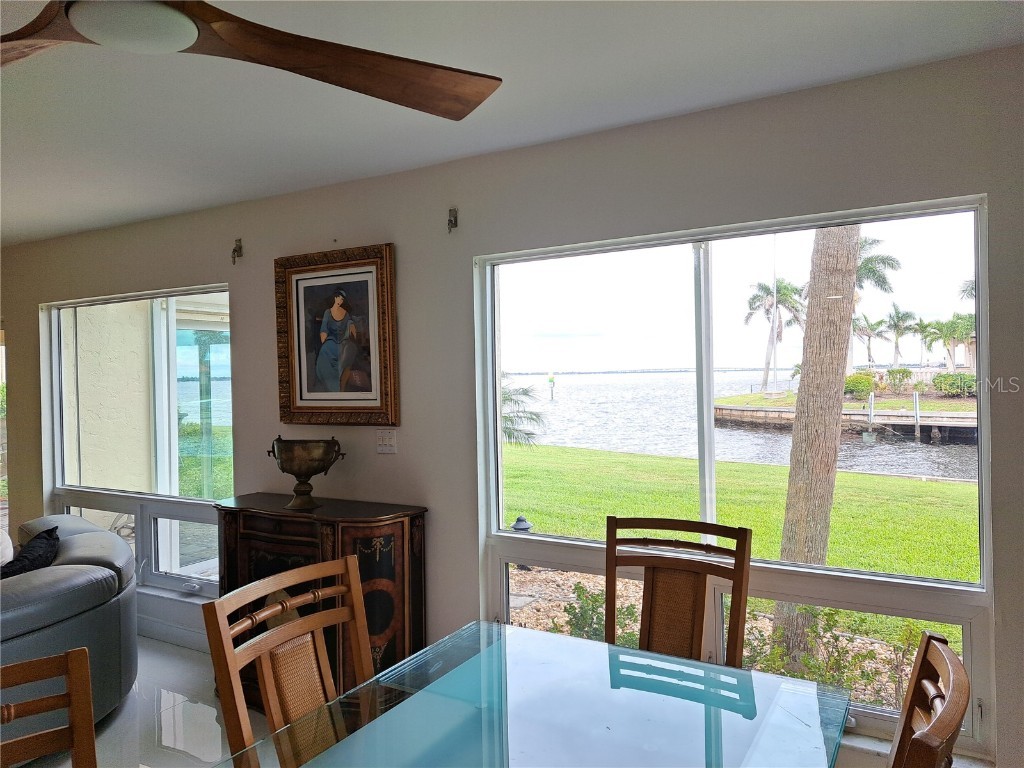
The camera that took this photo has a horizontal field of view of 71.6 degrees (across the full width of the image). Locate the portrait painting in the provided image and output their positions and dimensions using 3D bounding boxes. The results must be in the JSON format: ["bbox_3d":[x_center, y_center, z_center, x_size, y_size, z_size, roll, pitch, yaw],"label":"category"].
[{"bbox_3d":[-0.855,-0.218,3.415,0.735,0.825,0.050,-1,1,29],"label":"portrait painting"}]

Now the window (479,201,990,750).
[{"bbox_3d":[0.688,0.320,2.675,1.830,1.755,0.100,-1,1,29],"label":"window"}]

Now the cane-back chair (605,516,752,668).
[{"bbox_3d":[0.418,0.970,2.075,0.480,1.040,0.610,-1,1,29],"label":"cane-back chair"}]

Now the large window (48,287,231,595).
[{"bbox_3d":[-2.272,0.348,4.318,1.830,1.755,0.100,-1,1,29],"label":"large window"}]

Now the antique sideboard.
[{"bbox_3d":[-0.895,1.028,3.232,1.060,0.936,0.410,-1,1,29],"label":"antique sideboard"}]

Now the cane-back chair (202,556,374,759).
[{"bbox_3d":[-0.330,0.990,1.623,0.610,1.040,0.480,-1,1,29],"label":"cane-back chair"}]

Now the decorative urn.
[{"bbox_3d":[-0.950,0.393,3.243,0.390,0.335,0.285,-1,1,10],"label":"decorative urn"}]

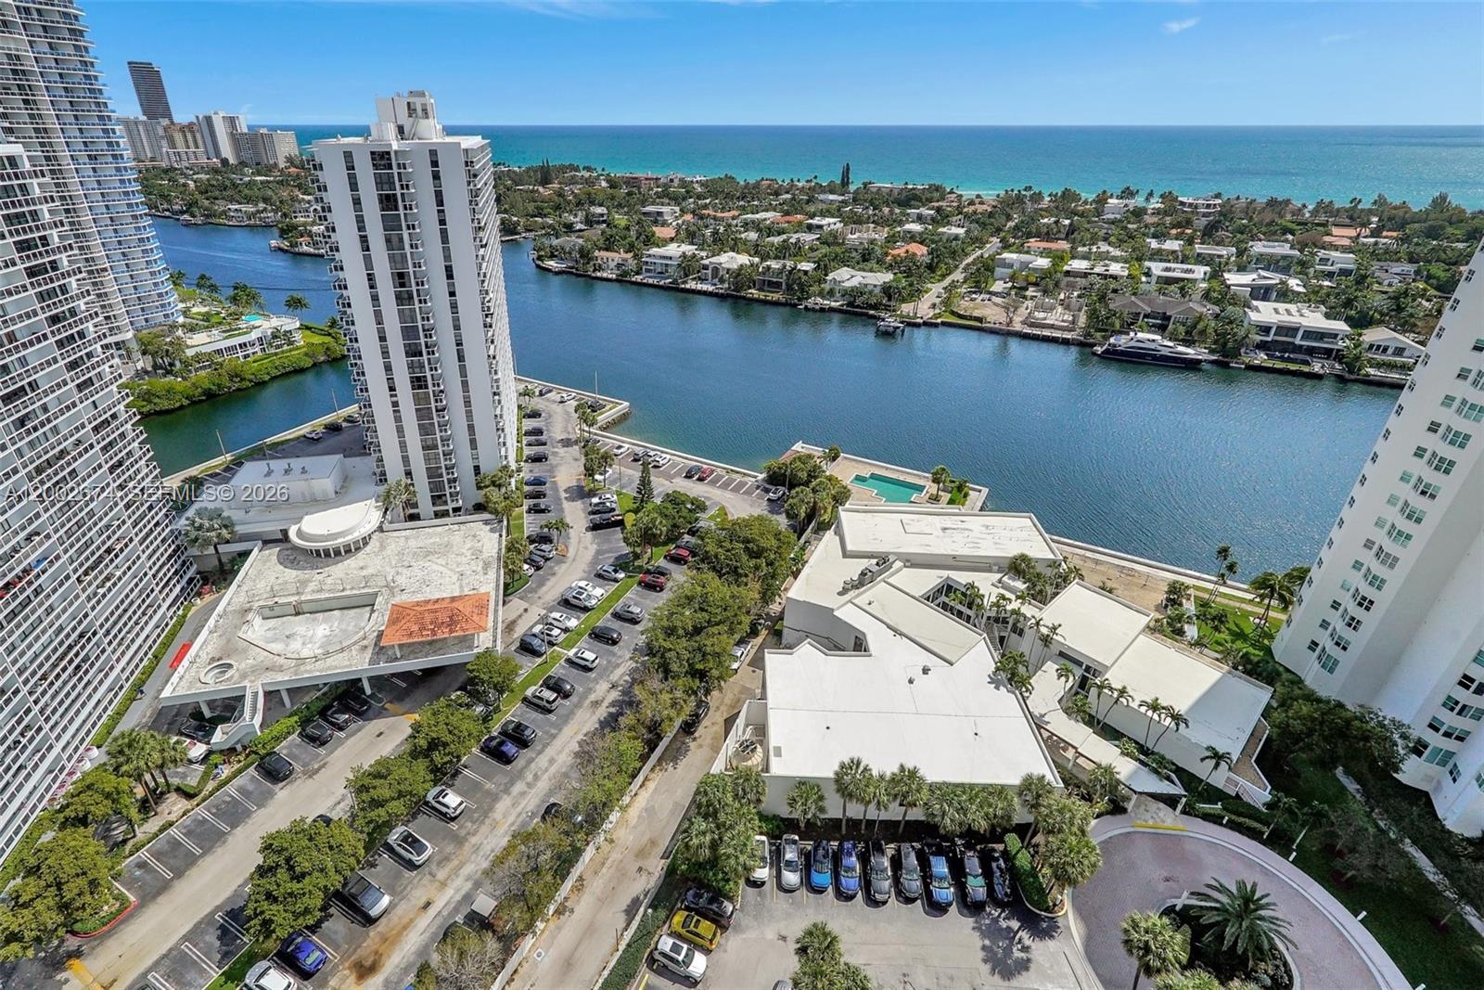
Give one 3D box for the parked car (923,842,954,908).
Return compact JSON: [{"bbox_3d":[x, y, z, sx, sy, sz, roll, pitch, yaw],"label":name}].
[{"bbox_3d":[19.144,37.028,64.054,1.920,1.750,4.750,1,29,3],"label":"parked car"}]

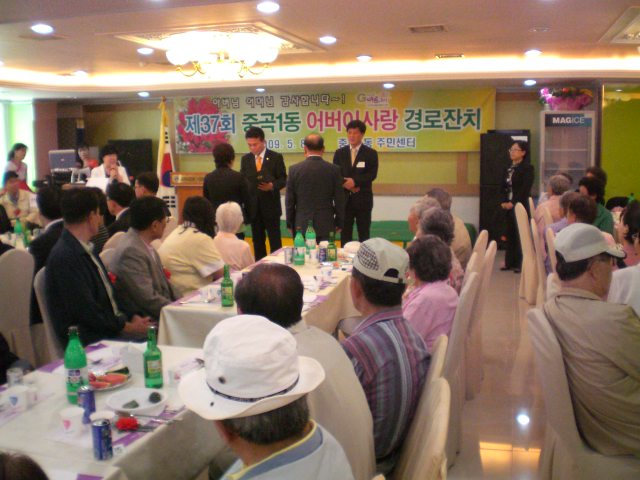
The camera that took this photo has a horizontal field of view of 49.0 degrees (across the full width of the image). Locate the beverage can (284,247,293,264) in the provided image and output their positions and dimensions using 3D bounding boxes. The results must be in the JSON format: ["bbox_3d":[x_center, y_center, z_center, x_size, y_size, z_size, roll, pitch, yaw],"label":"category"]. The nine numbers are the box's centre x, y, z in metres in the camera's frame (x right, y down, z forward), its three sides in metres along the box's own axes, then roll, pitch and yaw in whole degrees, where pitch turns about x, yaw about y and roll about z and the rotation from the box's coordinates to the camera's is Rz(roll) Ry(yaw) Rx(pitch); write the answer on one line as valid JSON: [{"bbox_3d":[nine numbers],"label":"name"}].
[{"bbox_3d":[-0.219,0.107,4.940,0.056,0.108,0.056,0,8,0],"label":"beverage can"}]

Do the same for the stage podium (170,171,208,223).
[{"bbox_3d":[-1.483,-0.307,9.258,0.750,1.170,0.500,2,9,16],"label":"stage podium"}]

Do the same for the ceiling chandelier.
[{"bbox_3d":[-1.022,-1.872,7.327,1.200,0.358,1.200,1,8,14],"label":"ceiling chandelier"}]

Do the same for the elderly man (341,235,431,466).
[{"bbox_3d":[0.075,0.586,2.710,0.720,1.220,0.500,6,10,41],"label":"elderly man"}]

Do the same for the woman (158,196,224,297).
[{"bbox_3d":[-0.794,0.332,4.674,0.680,1.240,0.500,-8,11,-41],"label":"woman"}]

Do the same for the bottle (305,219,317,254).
[{"bbox_3d":[-0.070,-0.021,5.314,0.077,0.250,0.077,2,9,16],"label":"bottle"}]

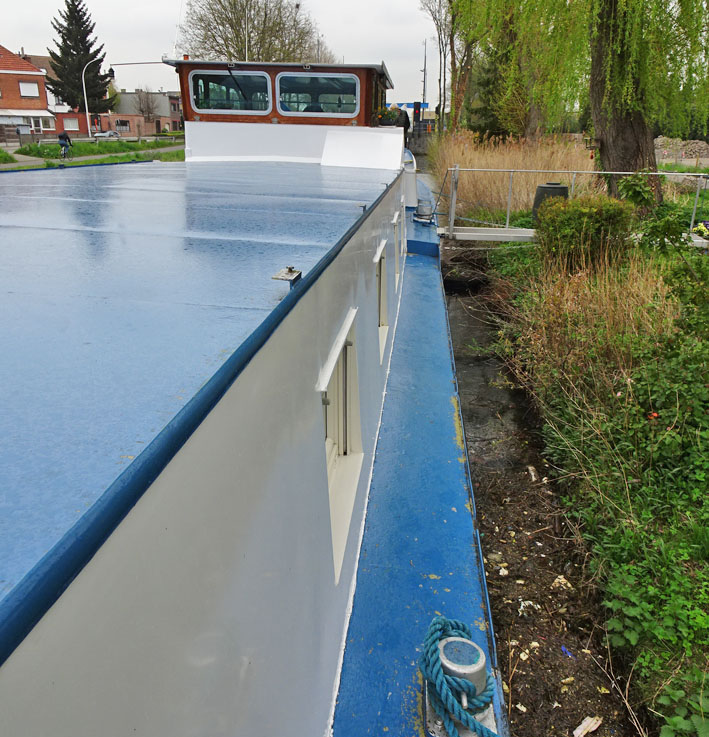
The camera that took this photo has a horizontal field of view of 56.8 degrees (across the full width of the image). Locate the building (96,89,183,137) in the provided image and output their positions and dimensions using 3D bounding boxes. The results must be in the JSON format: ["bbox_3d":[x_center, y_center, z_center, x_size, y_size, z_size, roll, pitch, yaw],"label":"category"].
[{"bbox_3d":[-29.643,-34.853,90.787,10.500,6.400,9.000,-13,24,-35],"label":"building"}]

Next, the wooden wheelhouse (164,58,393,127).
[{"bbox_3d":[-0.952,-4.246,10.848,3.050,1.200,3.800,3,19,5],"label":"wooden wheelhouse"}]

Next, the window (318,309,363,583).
[{"bbox_3d":[-0.059,0.228,2.530,0.110,0.720,0.990,0,19,6],"label":"window"}]

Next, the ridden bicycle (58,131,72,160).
[{"bbox_3d":[-17.281,-13.230,38.938,0.570,1.720,1.700,3,19,4],"label":"ridden bicycle"}]

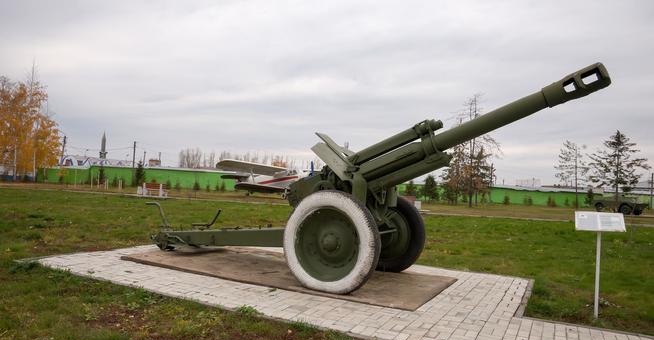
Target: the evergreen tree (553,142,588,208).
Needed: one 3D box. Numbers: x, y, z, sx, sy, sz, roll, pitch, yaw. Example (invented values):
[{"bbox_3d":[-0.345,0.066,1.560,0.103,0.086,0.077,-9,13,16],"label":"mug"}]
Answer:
[{"bbox_3d":[31.404,0.578,56.000,3.982,8.734,3.982,3,-2,0],"label":"evergreen tree"}]

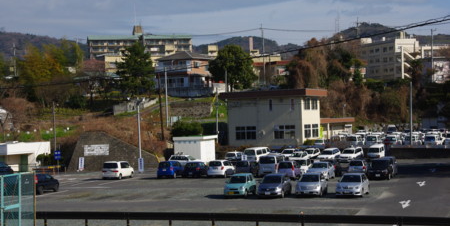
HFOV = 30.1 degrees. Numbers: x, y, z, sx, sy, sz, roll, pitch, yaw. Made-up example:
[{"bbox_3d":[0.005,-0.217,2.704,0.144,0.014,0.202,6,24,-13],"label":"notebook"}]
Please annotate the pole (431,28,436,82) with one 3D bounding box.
[{"bbox_3d":[46.981,-13.104,190.132,0.350,12.600,0.350,-1,-1,0],"label":"pole"}]

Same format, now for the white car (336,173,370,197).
[{"bbox_3d":[8.580,4.633,55.700,1.730,1.460,4.550,-2,-1,16],"label":"white car"}]

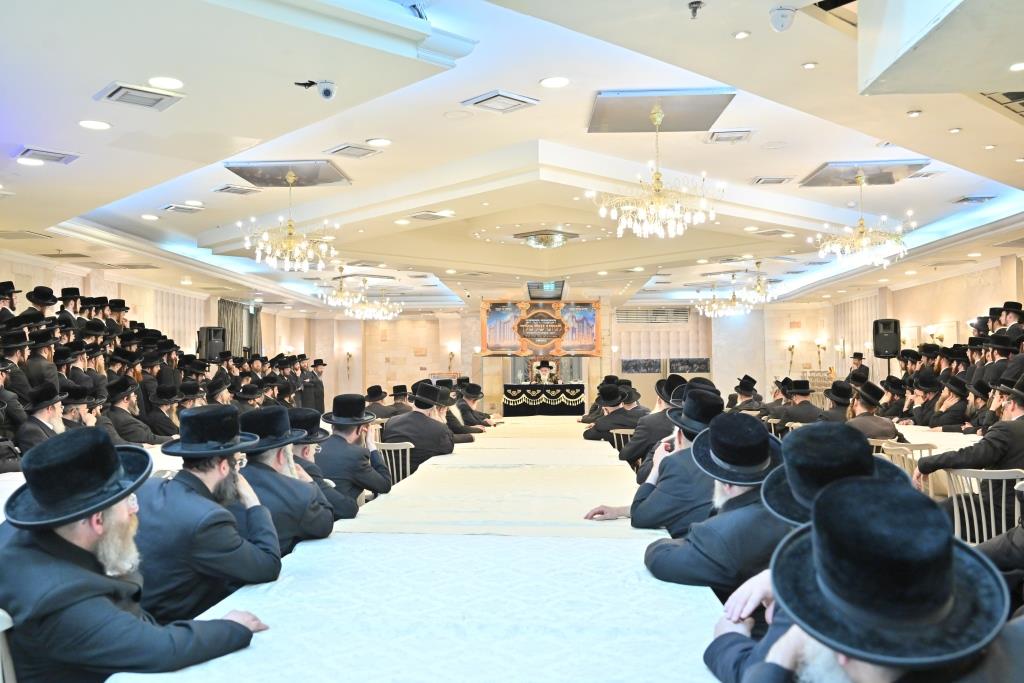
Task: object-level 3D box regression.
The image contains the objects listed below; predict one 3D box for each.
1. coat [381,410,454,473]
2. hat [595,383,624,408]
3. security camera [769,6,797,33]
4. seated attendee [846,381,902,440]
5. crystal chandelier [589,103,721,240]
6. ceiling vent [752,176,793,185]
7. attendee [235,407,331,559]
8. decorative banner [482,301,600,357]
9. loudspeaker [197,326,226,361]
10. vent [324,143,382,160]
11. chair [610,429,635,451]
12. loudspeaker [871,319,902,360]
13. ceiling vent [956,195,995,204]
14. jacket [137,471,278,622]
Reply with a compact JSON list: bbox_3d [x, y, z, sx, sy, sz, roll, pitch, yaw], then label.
[{"bbox_3d":[-0.870,1.010,8.268,0.580,0.720,0.520,-1,-3,32],"label":"coat"},{"bbox_3d":[1.054,0.561,9.340,0.310,0.145,0.350,2,-14,-45],"label":"hat"},{"bbox_3d":[1.227,-1.463,4.000,0.110,0.100,0.110,0,-2,5],"label":"security camera"},{"bbox_3d":[3.600,1.110,8.815,0.580,1.400,0.800,1,-3,-33],"label":"seated attendee"},{"bbox_3d":[1.209,-1.408,7.380,1.080,1.120,1.080,0,-2,0],"label":"crystal chandelier"},{"bbox_3d":[2.782,-1.718,9.402,0.400,0.040,0.400,0,-2,4],"label":"ceiling vent"},{"bbox_3d":[-1.111,0.952,4.050,0.780,1.340,0.570,1,-2,-35],"label":"attendee"},{"bbox_3d":[0.602,-0.265,18.000,2.400,1.140,0.060,0,-2,3],"label":"decorative banner"},{"bbox_3d":[-5.672,0.038,16.700,0.370,0.630,0.400,-2,-3,41],"label":"loudspeaker"},{"bbox_3d":[-1.544,-1.829,8.560,0.430,0.040,0.430,2,-2,-42],"label":"vent"},{"bbox_3d":[1.216,1.352,9.128,0.450,0.880,0.520,0,-2,0],"label":"chair"},{"bbox_3d":[6.231,-0.050,14.652,0.430,0.660,0.380,-1,-2,23],"label":"loudspeaker"},{"bbox_3d":[5.531,-1.684,10.534,0.400,0.040,0.400,0,-2,4],"label":"ceiling vent"},{"bbox_3d":[-1.130,0.822,3.242,0.540,0.700,0.500,-2,-3,43],"label":"jacket"}]

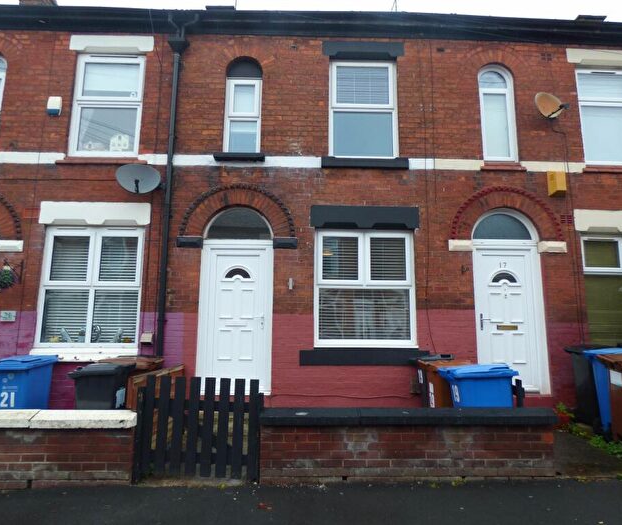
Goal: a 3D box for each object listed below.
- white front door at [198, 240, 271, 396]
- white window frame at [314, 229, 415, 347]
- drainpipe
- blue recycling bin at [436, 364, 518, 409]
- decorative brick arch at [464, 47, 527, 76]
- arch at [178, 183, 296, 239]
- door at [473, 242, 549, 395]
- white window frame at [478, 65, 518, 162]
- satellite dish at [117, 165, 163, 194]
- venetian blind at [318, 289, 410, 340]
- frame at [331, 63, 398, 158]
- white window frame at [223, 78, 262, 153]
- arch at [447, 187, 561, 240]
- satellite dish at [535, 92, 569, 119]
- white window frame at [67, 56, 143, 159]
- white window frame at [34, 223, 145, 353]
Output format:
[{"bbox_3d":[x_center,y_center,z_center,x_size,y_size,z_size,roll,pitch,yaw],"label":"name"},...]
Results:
[{"bbox_3d":[-1.011,0.730,5.581,0.978,2.108,0.100,1,-9,-2],"label":"white front door"},{"bbox_3d":[0.748,0.356,5.613,1.425,1.621,0.120,1,-9,-2],"label":"white window frame"},{"bbox_3d":[-1.920,-0.802,5.524,0.379,5.705,0.180,1,-9,-2],"label":"drainpipe"},{"bbox_3d":[1.932,1.724,4.690,0.730,1.070,0.580,1,-9,-2],"label":"blue recycling bin"},{"bbox_3d":[2.796,-3.034,6.149,1.004,0.488,0.120,1,-9,-2],"label":"decorative brick arch"},{"bbox_3d":[-1.012,-0.723,5.651,1.598,0.782,0.130,1,-9,-2],"label":"arch"},{"bbox_3d":[2.760,0.772,5.711,0.980,2.094,0.100,1,-9,-2],"label":"door"},{"bbox_3d":[2.817,-2.262,6.145,0.561,1.576,0.080,1,-9,-2],"label":"white window frame"},{"bbox_3d":[-2.261,-1.136,5.293,0.560,0.480,0.370,3,-9,-17],"label":"satellite dish"},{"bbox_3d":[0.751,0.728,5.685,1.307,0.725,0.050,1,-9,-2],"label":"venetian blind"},{"bbox_3d":[0.779,-2.281,6.034,1.014,1.514,0.120,1,-9,-2],"label":"frame"},{"bbox_3d":[-0.991,-2.155,5.965,0.529,1.159,0.120,1,-9,-2],"label":"white window frame"},{"bbox_3d":[2.774,-0.698,5.784,1.612,0.801,0.130,1,-9,-2],"label":"arch"},{"bbox_3d":[3.398,-2.233,5.618,0.490,0.440,0.370,3,-9,-17],"label":"satellite dish"},{"bbox_3d":[-2.952,-2.300,5.943,1.009,1.598,0.080,1,-9,-2],"label":"white window frame"},{"bbox_3d":[-2.978,0.352,5.514,1.349,1.690,0.130,1,-9,-2],"label":"white window frame"}]

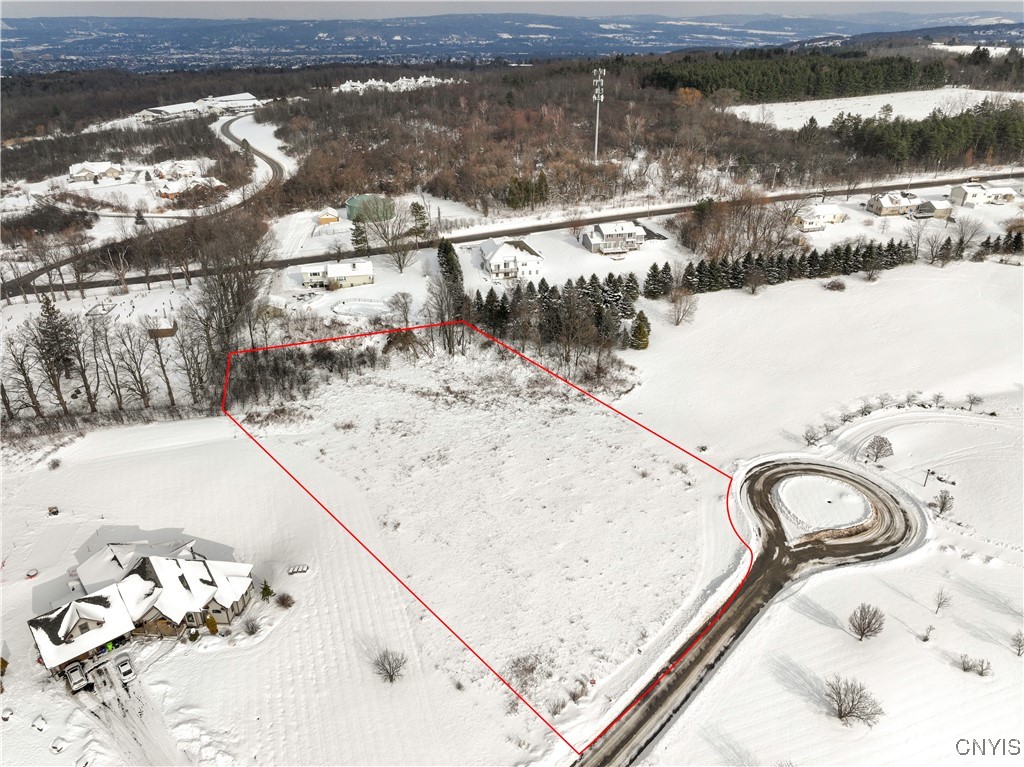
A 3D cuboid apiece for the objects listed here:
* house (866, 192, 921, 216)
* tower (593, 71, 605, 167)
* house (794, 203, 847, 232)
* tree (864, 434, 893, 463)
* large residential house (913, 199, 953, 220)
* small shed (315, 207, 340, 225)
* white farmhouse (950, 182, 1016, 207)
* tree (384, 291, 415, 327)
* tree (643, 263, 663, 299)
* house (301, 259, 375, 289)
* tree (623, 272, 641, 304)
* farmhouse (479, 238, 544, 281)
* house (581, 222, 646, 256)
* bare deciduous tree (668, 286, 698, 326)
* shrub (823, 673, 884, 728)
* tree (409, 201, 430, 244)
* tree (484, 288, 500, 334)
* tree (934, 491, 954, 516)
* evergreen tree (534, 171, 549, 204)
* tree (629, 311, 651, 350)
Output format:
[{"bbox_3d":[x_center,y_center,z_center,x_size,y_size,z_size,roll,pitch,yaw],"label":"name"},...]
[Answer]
[{"bbox_3d":[157.557,-74.392,293.006,18.500,6.500,9.500,-9,29,-16],"label":"house"},{"bbox_3d":[41.170,-126.540,337.760,5.470,42.850,5.470,-1,27,0],"label":"tower"},{"bbox_3d":[111.735,-60.485,260.117,15.500,6.000,10.000,-4,27,-6],"label":"house"},{"bbox_3d":[66.280,11.690,128.330,5.060,5.780,5.060,-1,27,0],"label":"tree"},{"bbox_3d":[163.146,-67.832,274.195,8.000,5.600,9.500,-4,28,-8],"label":"large residential house"},{"bbox_3d":[-69.437,-63.312,268.417,6.500,4.530,6.300,-3,27,-5],"label":"small shed"},{"bbox_3d":[188.380,-75.790,284.520,20.500,6.900,8.400,-3,28,-5],"label":"white farmhouse"},{"bbox_3d":[-29.470,-19.446,186.880,7.200,9.300,7.200,-1,27,0],"label":"tree"},{"bbox_3d":[38.280,-28.350,193.350,5.450,9.560,5.450,-1,27,0],"label":"tree"},{"bbox_3d":[-51.570,-33.260,210.980,20.000,5.800,8.800,-5,28,-8],"label":"house"},{"bbox_3d":[34.240,-27.283,201.502,4.800,8.800,4.800,-1,27,0],"label":"tree"},{"bbox_3d":[0.144,-40.809,227.140,16.500,9.800,18.000,-6,28,-10],"label":"farmhouse"},{"bbox_3d":[33.940,-49.210,235.470,18.000,7.900,10.500,-7,28,-12],"label":"house"},{"bbox_3d":[42.780,-19.260,177.010,7.480,10.380,7.480,-1,27,0],"label":"bare deciduous tree"},{"bbox_3d":[39.555,36.767,82.145,5.400,4.600,5.400,-1,27,0],"label":"shrub"},{"bbox_3d":[-32.589,-55.315,248.447,7.000,16.500,7.000,-1,27,0],"label":"tree"},{"bbox_3d":[-5.399,-18.993,182.441,4.600,12.200,4.600,-1,27,0],"label":"tree"},{"bbox_3d":[77.467,21.430,127.101,2.900,4.500,2.900,0,27,0],"label":"tree"},{"bbox_3d":[12.245,-79.309,287.401,5.500,13.600,5.500,0,27,0],"label":"evergreen tree"},{"bbox_3d":[31.177,-13.046,171.421,5.200,9.900,5.200,0,27,0],"label":"tree"}]

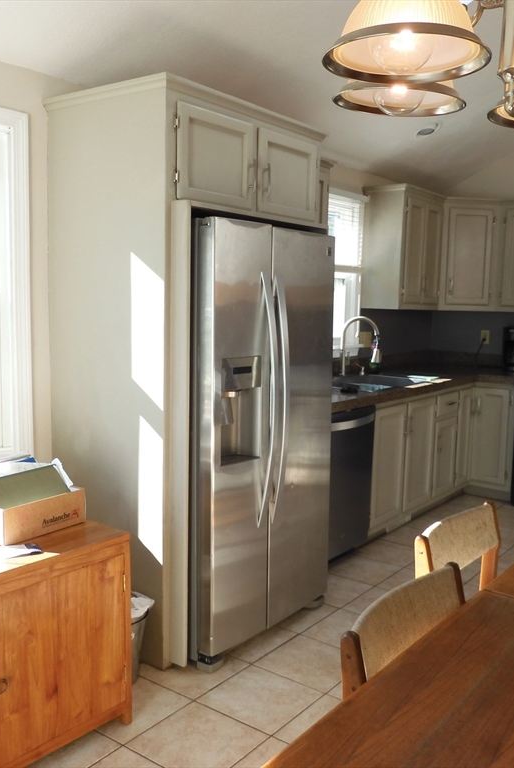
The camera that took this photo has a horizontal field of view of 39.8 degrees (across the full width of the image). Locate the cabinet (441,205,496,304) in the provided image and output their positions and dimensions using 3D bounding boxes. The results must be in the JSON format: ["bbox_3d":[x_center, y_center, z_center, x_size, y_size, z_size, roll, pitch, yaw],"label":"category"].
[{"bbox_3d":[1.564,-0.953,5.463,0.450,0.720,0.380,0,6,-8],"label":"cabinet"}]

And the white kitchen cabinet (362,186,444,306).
[{"bbox_3d":[1.045,-0.944,5.088,0.345,0.825,0.665,6,8,37],"label":"white kitchen cabinet"}]

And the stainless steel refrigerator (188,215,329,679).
[{"bbox_3d":[-0.228,0.193,3.195,0.864,1.741,0.825,6,8,37],"label":"stainless steel refrigerator"}]

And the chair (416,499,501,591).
[{"bbox_3d":[0.736,0.788,1.920,0.510,0.790,0.490,6,8,37],"label":"chair"}]

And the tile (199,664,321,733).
[{"bbox_3d":[0.017,1.145,2.584,0.341,0.010,0.336,6,8,37],"label":"tile"}]

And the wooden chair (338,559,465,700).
[{"bbox_3d":[0.482,0.841,1.387,0.510,0.790,0.490,6,8,37],"label":"wooden chair"}]

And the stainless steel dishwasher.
[{"bbox_3d":[0.246,0.549,4.038,0.634,0.870,0.609,6,8,37],"label":"stainless steel dishwasher"}]

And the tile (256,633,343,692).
[{"bbox_3d":[0.212,1.090,2.778,0.327,0.010,0.327,6,8,37],"label":"tile"}]

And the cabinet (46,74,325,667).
[{"bbox_3d":[-0.283,-0.063,3.274,0.712,2.232,1.081,6,8,37],"label":"cabinet"}]

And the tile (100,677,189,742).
[{"bbox_3d":[-0.460,1.143,2.520,0.336,0.010,0.336,6,8,37],"label":"tile"}]

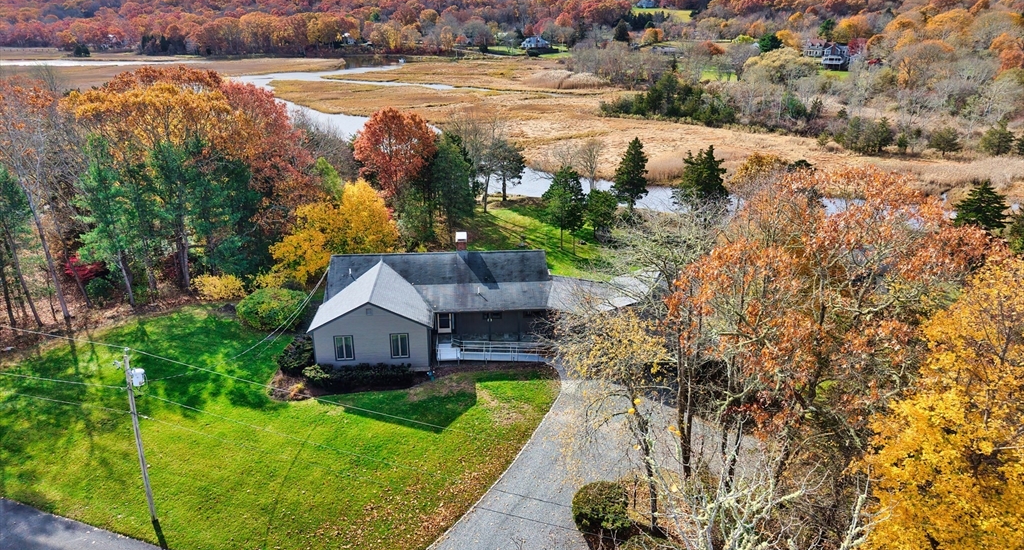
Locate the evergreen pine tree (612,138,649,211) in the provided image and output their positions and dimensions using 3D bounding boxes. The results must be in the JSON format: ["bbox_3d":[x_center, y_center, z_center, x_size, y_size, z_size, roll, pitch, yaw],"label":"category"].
[{"bbox_3d":[15.558,-13.164,93.216,4.730,9.740,4.730,0,21,0],"label":"evergreen pine tree"}]

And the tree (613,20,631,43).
[{"bbox_3d":[66.317,-147.169,430.000,10.400,14.800,10.400,3,21,8],"label":"tree"}]

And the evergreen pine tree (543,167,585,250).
[{"bbox_3d":[5.240,-6.701,72.238,4.270,8.580,4.270,0,21,0],"label":"evergreen pine tree"}]

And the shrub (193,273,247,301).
[{"bbox_3d":[-25.557,1.092,62.036,4.700,2.100,3.000,-1,21,-3],"label":"shrub"}]

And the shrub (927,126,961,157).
[{"bbox_3d":[78.262,-24.110,128.180,6.140,5.290,6.140,0,21,0],"label":"shrub"}]

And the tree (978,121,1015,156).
[{"bbox_3d":[87.520,-24.612,128.254,6.500,6.100,6.500,0,21,0],"label":"tree"}]

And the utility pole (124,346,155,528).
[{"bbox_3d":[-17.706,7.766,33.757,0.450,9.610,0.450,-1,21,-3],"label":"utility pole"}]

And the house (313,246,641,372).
[{"bbox_3d":[-1.939,1.191,50.623,22.550,6.000,12.200,-2,21,-3],"label":"house"}]

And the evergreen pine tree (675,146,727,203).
[{"bbox_3d":[24.409,-12.147,91.454,6.960,9.050,6.960,0,21,0],"label":"evergreen pine tree"}]

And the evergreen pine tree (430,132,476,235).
[{"bbox_3d":[-6.221,-9.761,76.817,4.760,11.060,4.760,0,21,0],"label":"evergreen pine tree"}]

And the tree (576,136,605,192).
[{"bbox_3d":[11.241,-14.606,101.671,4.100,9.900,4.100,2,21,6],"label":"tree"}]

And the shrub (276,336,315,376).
[{"bbox_3d":[-13.823,5.120,45.469,2.390,2.510,2.390,0,21,0],"label":"shrub"}]

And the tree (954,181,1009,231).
[{"bbox_3d":[58.582,-8.298,88.590,6.700,7.300,6.700,14,25,32],"label":"tree"}]

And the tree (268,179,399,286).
[{"bbox_3d":[-16.085,-3.920,63.979,11.400,9.600,9.500,-5,21,-14],"label":"tree"}]

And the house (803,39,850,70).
[{"bbox_3d":[130.199,-90.582,293.000,15.800,10.800,11.000,16,26,35],"label":"house"}]

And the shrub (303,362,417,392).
[{"bbox_3d":[-10.550,6.830,48.548,7.600,0.950,1.800,-1,21,-3],"label":"shrub"}]

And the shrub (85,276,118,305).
[{"bbox_3d":[-35.566,1.343,61.514,2.800,2.100,2.600,-12,24,-30],"label":"shrub"}]

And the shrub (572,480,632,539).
[{"bbox_3d":[4.094,10.614,32.344,2.670,2.240,2.670,0,21,0],"label":"shrub"}]

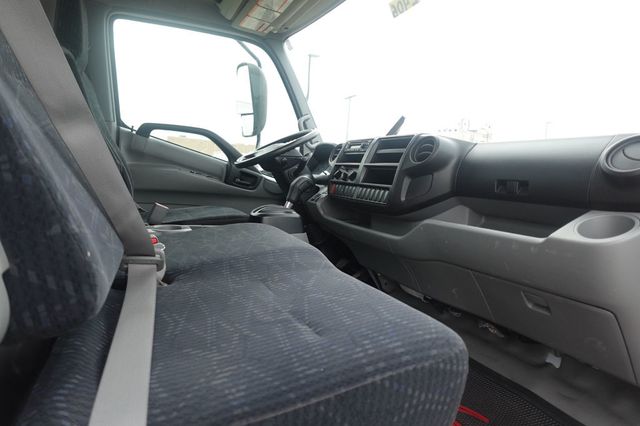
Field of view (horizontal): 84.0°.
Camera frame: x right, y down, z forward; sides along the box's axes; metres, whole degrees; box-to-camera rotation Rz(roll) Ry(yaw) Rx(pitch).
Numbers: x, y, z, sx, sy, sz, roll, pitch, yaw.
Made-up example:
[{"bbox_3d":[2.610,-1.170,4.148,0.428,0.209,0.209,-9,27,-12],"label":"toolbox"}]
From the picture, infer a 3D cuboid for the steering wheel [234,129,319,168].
[{"bbox_3d":[-0.188,-0.273,1.551,0.443,0.100,0.443,-31,21,-23],"label":"steering wheel"}]

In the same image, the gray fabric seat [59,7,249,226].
[{"bbox_3d":[-0.587,-0.263,1.334,0.650,0.960,0.510,-4,9,-29],"label":"gray fabric seat"}]

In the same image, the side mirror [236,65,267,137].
[{"bbox_3d":[-0.405,-0.676,2.150,0.130,0.420,0.200,-5,9,-35],"label":"side mirror"}]

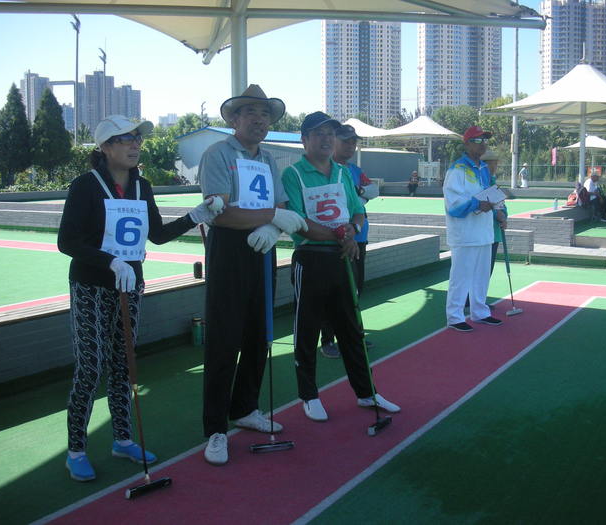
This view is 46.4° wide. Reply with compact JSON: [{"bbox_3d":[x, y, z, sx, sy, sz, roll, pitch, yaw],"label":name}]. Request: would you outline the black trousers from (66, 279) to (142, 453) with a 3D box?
[{"bbox_3d":[-0.925,0.422,3.278,0.370,0.860,0.260,-6,9,-40],"label":"black trousers"}]

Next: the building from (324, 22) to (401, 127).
[{"bbox_3d":[36.719,-103.307,442.608,47.500,98.000,18.000,-1,7,-8],"label":"building"}]

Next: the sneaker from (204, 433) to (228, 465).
[{"bbox_3d":[-0.412,0.877,3.448,0.106,0.105,0.280,0,7,-2],"label":"sneaker"}]

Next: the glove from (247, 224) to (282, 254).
[{"bbox_3d":[-0.175,-0.109,3.210,0.150,0.150,0.120,0,8,0],"label":"glove"}]

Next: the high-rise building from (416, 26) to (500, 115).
[{"bbox_3d":[92.215,-100.332,418.793,45.000,98.000,18.000,-1,7,-8],"label":"high-rise building"}]

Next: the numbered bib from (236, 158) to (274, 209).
[{"bbox_3d":[-0.229,-0.356,3.362,0.205,0.260,0.035,-3,8,-24],"label":"numbered bib"}]

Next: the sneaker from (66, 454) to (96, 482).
[{"bbox_3d":[-1.012,0.916,3.222,0.090,0.085,0.240,-5,9,-35],"label":"sneaker"}]

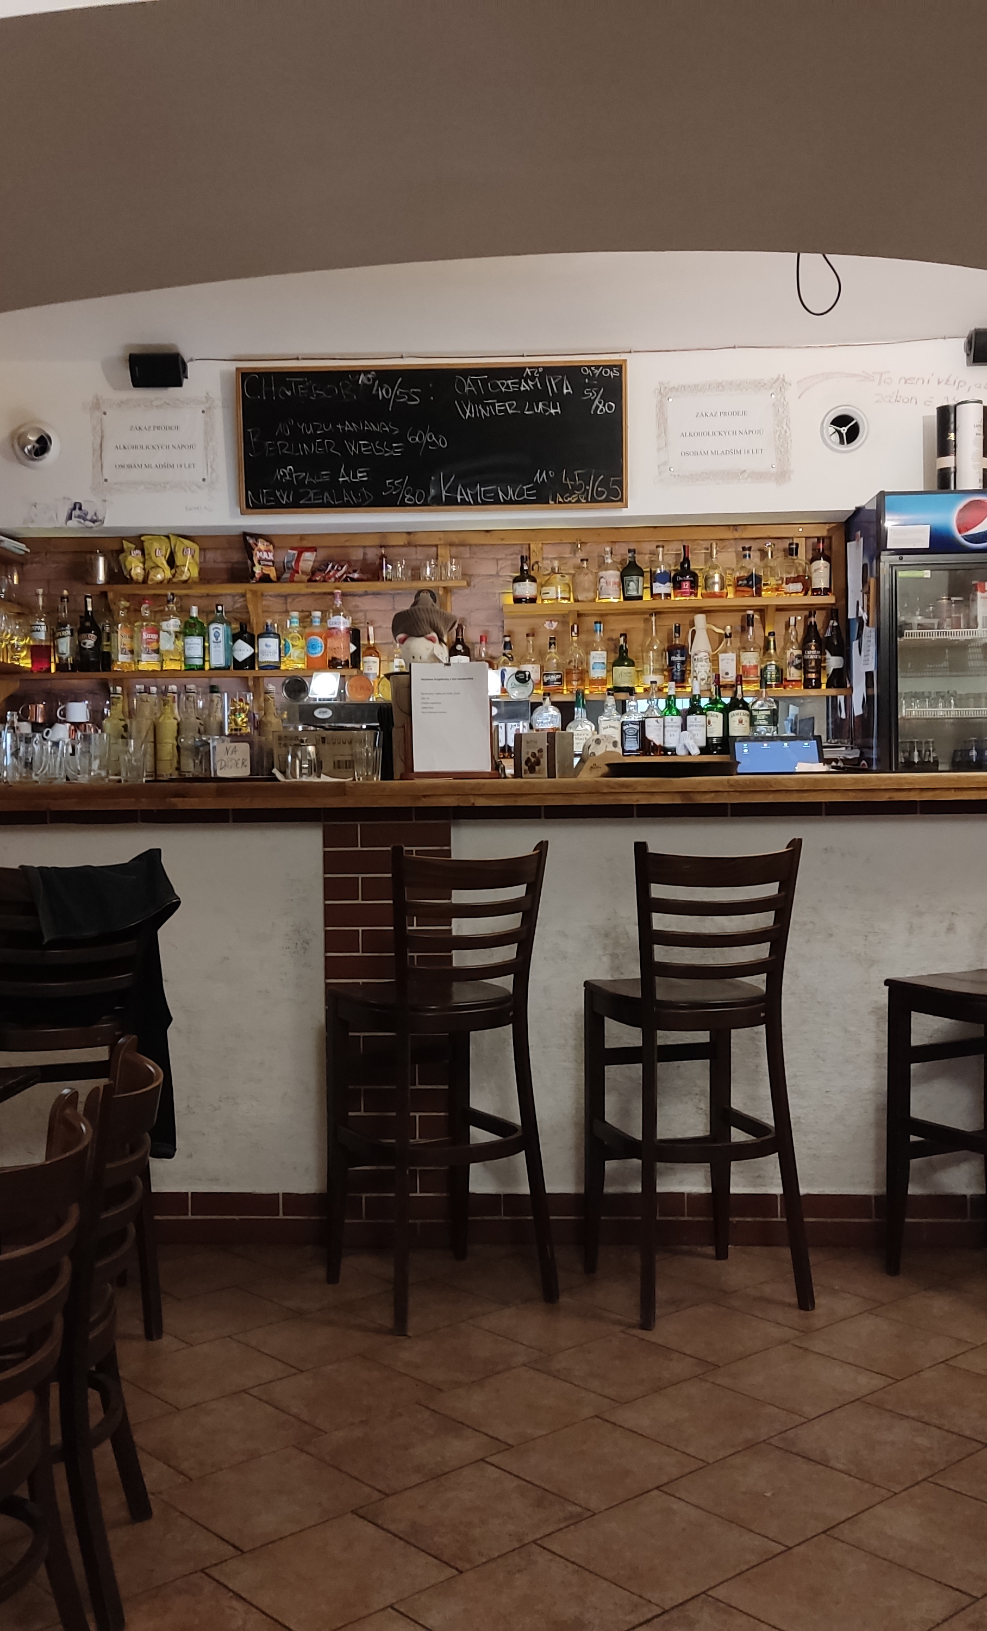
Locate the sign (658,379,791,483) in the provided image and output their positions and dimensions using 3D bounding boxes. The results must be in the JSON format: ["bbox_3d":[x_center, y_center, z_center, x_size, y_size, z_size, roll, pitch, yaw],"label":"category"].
[{"bbox_3d":[0.918,-1.526,6.235,0.530,0.412,0.015,-1,1,3],"label":"sign"}]

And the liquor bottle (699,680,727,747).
[{"bbox_3d":[0.825,-0.371,5.867,0.080,0.300,0.080,-1,1,2],"label":"liquor bottle"}]

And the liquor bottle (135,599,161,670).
[{"bbox_3d":[-1.419,-0.743,6.480,0.088,0.301,0.088,-1,1,3],"label":"liquor bottle"}]

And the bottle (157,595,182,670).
[{"bbox_3d":[-1.256,-0.709,6.093,0.086,0.295,0.086,-1,1,2],"label":"bottle"}]

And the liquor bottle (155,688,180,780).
[{"bbox_3d":[-0.970,-0.249,4.680,0.069,0.268,0.069,-1,1,3],"label":"liquor bottle"}]

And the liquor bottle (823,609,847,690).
[{"bbox_3d":[1.381,-0.670,6.335,0.082,0.319,0.082,-1,1,3],"label":"liquor bottle"}]

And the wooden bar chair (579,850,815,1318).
[{"bbox_3d":[0.485,0.627,3.936,0.450,1.130,0.500,-1,1,-17],"label":"wooden bar chair"}]

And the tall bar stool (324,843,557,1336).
[{"bbox_3d":[-0.154,0.635,3.960,0.450,1.135,0.485,-1,1,-30],"label":"tall bar stool"}]

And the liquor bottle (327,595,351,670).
[{"bbox_3d":[-0.596,-0.716,6.074,0.086,0.290,0.086,-1,1,2],"label":"liquor bottle"}]

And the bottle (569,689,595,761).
[{"bbox_3d":[0.327,-0.336,5.820,0.098,0.258,0.085,-1,1,3],"label":"bottle"}]

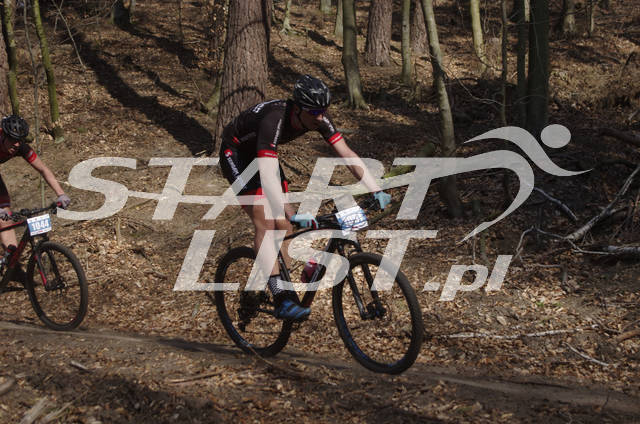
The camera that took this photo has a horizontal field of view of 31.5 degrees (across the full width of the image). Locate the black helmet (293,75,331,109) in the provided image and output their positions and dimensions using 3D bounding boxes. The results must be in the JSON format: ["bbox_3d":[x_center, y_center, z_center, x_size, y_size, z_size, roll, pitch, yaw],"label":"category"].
[{"bbox_3d":[-0.049,-0.731,6.850,0.200,0.165,0.270,-5,23,-35],"label":"black helmet"}]

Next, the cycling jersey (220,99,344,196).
[{"bbox_3d":[-0.293,-0.400,7.009,0.600,0.560,0.800,-10,8,-43],"label":"cycling jersey"}]

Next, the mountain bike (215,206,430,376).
[{"bbox_3d":[-0.077,0.466,7.011,0.740,1.000,1.850,-16,11,-43],"label":"mountain bike"}]

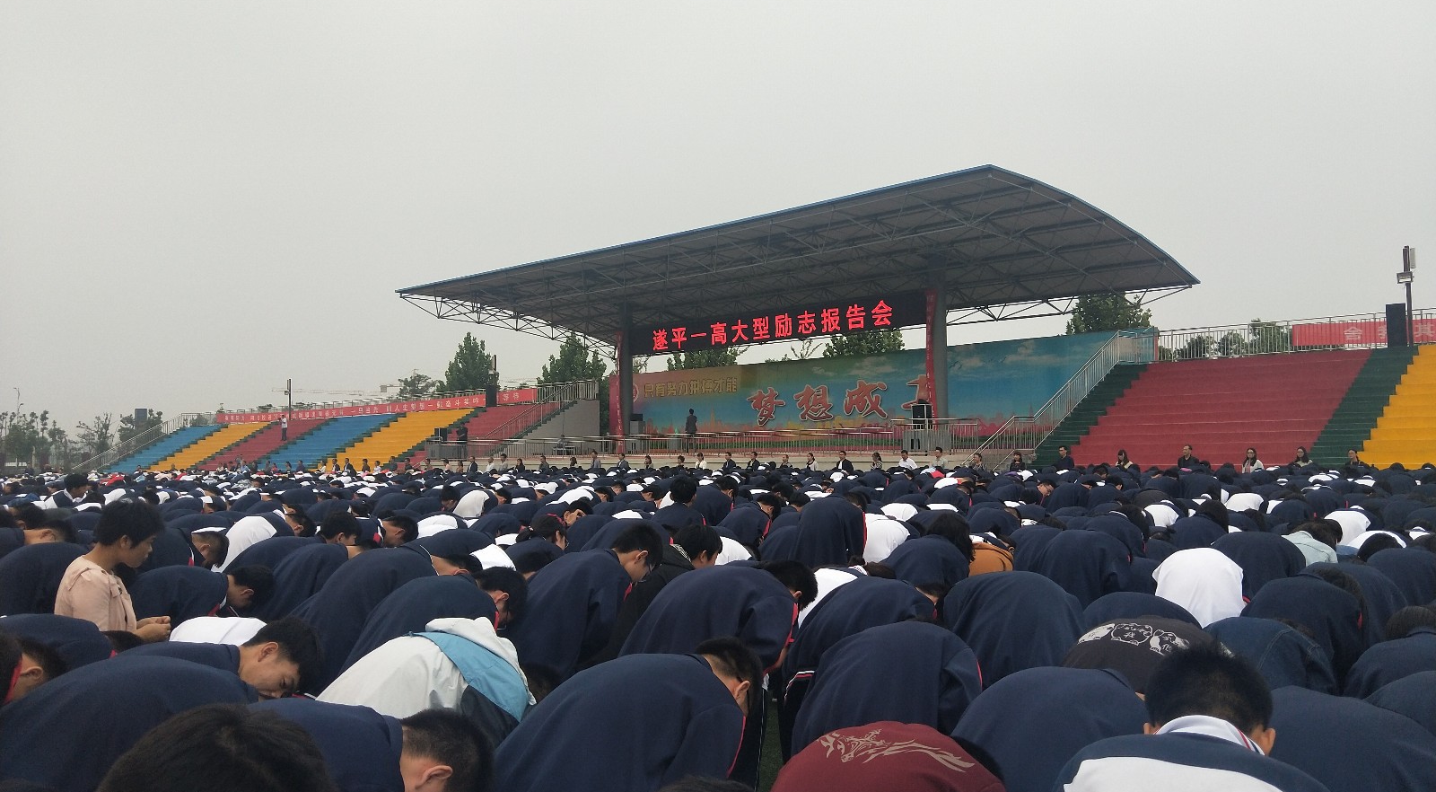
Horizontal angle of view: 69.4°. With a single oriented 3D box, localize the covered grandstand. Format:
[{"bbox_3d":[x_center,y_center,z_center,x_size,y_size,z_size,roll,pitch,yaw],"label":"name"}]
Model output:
[{"bbox_3d":[1.937,-0.672,46.118,31.100,9.700,17.700,-3,-5,42],"label":"covered grandstand"}]

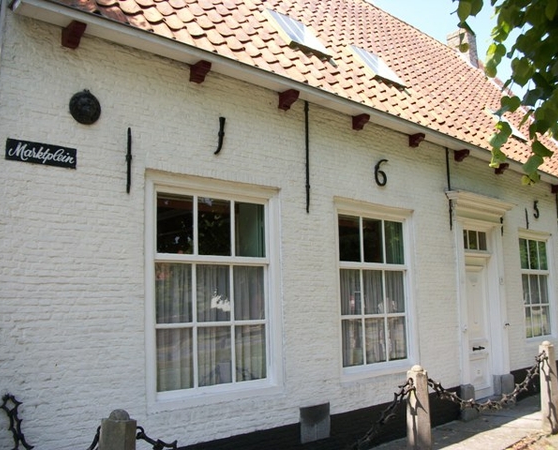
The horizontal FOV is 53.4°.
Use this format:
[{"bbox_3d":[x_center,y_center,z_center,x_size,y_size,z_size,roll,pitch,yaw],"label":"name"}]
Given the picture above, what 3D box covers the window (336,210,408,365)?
[{"bbox_3d":[1.111,0.771,6.557,1.207,1.748,0.090,5,-10,-40],"label":"window"}]

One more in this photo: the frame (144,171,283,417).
[{"bbox_3d":[-0.568,0.584,5.095,1.473,2.001,0.120,5,-10,-40],"label":"frame"}]

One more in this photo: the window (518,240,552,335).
[{"bbox_3d":[4.248,1.051,9.237,0.968,1.629,0.090,5,-10,-40],"label":"window"}]

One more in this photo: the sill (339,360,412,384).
[{"bbox_3d":[1.122,1.690,6.357,1.329,0.106,0.120,5,-10,-40],"label":"sill"}]

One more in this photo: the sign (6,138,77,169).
[{"bbox_3d":[-1.760,-0.523,4.133,0.498,0.154,0.020,5,-10,-40],"label":"sign"}]

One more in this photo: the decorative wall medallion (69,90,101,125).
[{"bbox_3d":[-1.525,-0.912,4.355,0.245,0.256,0.080,5,-10,-40],"label":"decorative wall medallion"}]

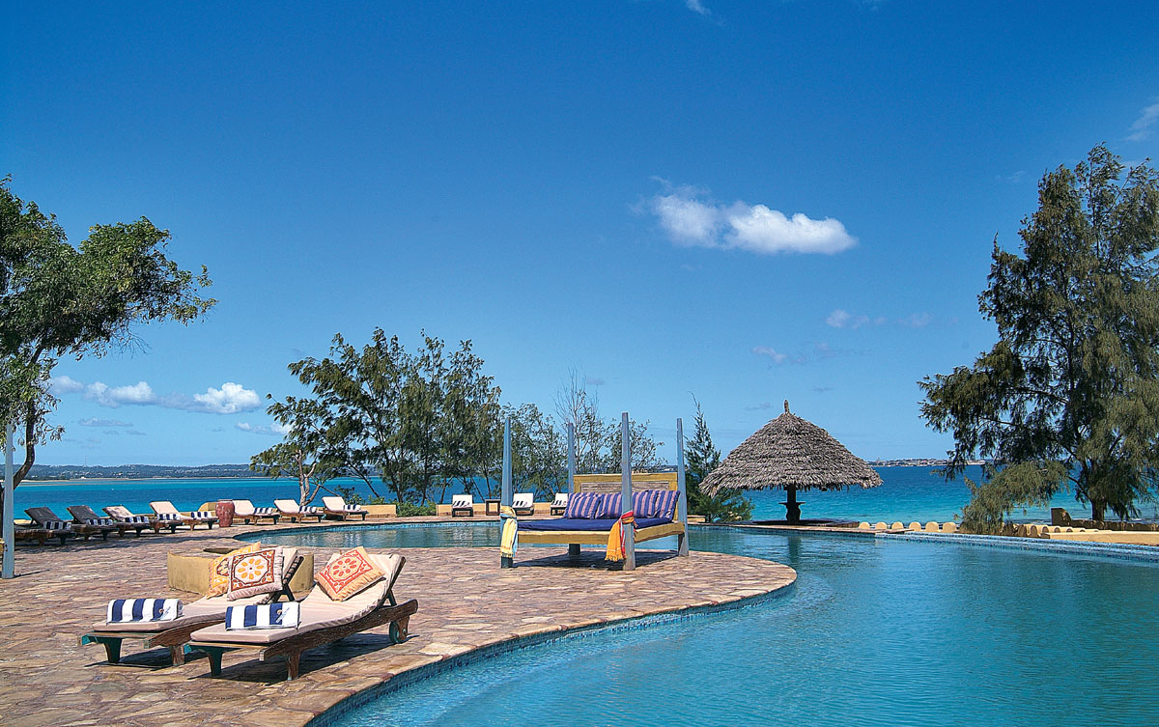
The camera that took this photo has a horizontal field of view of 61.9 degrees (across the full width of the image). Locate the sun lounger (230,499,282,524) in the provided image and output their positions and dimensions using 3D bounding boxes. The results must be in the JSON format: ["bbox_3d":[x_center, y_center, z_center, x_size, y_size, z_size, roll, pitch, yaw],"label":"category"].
[{"bbox_3d":[-9.625,4.400,28.645,0.653,0.696,2.158,5,-9,-44],"label":"sun lounger"}]

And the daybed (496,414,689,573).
[{"bbox_3d":[0.282,1.956,14.962,2.098,2.200,2.357,-4,-7,26],"label":"daybed"}]

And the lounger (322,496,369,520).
[{"bbox_3d":[-7.314,4.521,30.087,0.653,0.696,2.158,4,-8,-37],"label":"lounger"}]

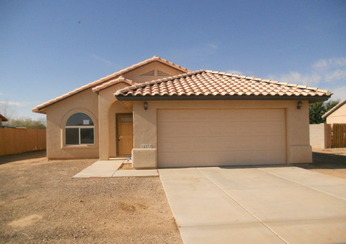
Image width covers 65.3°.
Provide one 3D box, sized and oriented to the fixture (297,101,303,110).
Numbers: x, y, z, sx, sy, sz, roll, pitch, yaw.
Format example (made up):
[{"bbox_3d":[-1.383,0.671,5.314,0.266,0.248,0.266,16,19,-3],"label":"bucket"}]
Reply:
[{"bbox_3d":[4.741,-0.618,10.123,0.160,0.360,0.200,-1,0,-6],"label":"fixture"}]

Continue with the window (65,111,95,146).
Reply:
[{"bbox_3d":[-4.222,0.314,12.307,1.333,1.491,0.100,-1,0,-6],"label":"window"}]

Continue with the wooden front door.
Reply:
[{"bbox_3d":[-2.214,0.638,12.914,0.950,2.030,0.100,-1,0,-6],"label":"wooden front door"}]

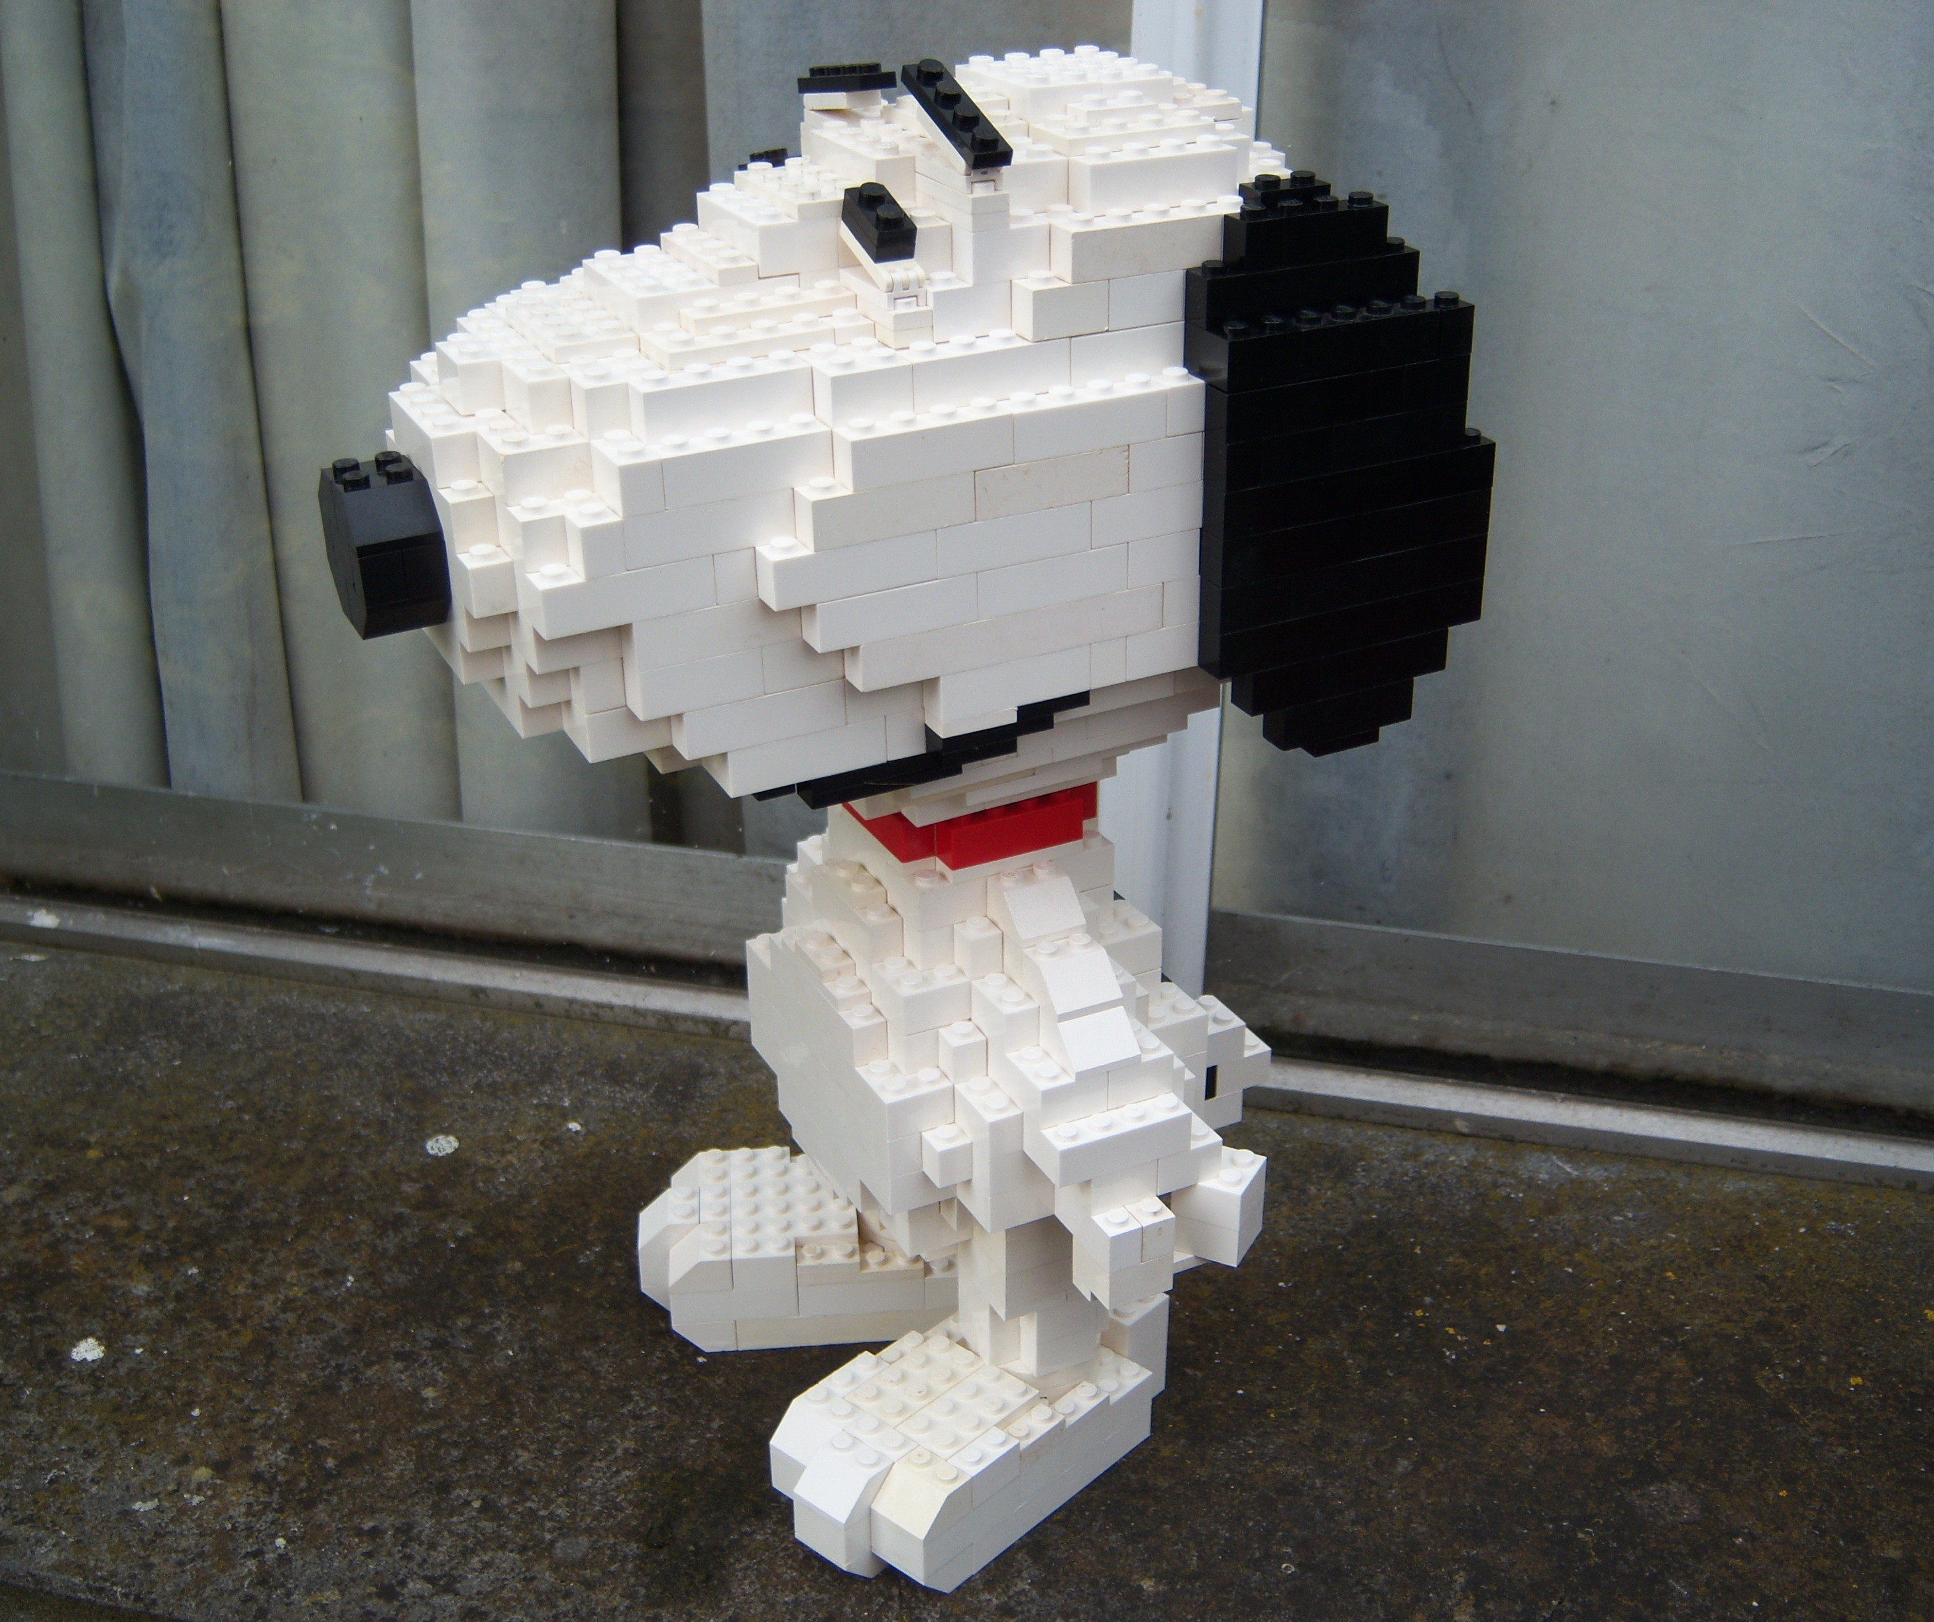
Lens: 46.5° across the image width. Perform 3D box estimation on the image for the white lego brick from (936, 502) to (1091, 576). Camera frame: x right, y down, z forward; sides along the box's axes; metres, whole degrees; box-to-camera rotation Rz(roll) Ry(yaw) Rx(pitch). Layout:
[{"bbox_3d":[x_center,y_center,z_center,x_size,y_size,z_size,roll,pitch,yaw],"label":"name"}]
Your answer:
[{"bbox_3d":[0.007,-0.052,0.421,0.032,0.010,0.011,-14,29,-22],"label":"white lego brick"}]

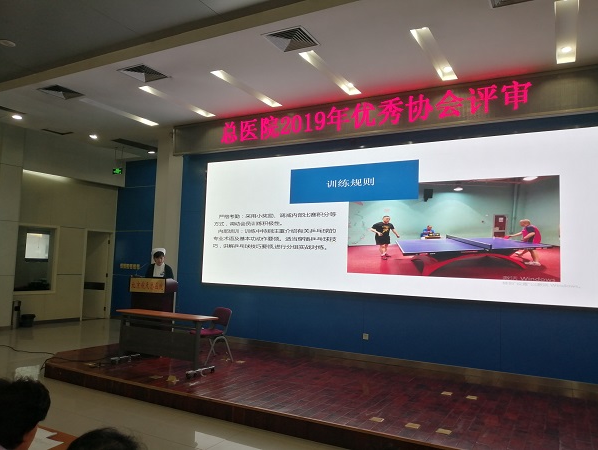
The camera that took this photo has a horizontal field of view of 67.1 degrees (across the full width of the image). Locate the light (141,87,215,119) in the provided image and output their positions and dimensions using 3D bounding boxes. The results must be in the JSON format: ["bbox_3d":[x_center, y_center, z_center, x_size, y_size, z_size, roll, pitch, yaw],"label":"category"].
[{"bbox_3d":[-2.009,-2.099,7.649,0.200,0.080,1.650,0,-4,28],"label":"light"}]

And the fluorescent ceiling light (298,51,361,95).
[{"bbox_3d":[0.502,-2.113,6.317,0.200,0.080,1.650,0,-4,28],"label":"fluorescent ceiling light"}]

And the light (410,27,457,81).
[{"bbox_3d":[1.737,-2.120,5.662,0.200,0.080,1.650,0,-4,28],"label":"light"}]

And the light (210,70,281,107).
[{"bbox_3d":[-0.751,-2.106,6.982,0.200,0.080,1.650,0,-4,28],"label":"light"}]

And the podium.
[{"bbox_3d":[-2.479,1.460,7.698,0.670,1.130,0.500,1,-3,8],"label":"podium"}]

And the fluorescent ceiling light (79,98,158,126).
[{"bbox_3d":[-3.293,-2.092,8.331,0.200,0.080,1.650,0,-4,28],"label":"fluorescent ceiling light"}]

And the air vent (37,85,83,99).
[{"bbox_3d":[-3.826,-2.155,7.274,0.500,0.070,0.500,0,-4,28],"label":"air vent"}]

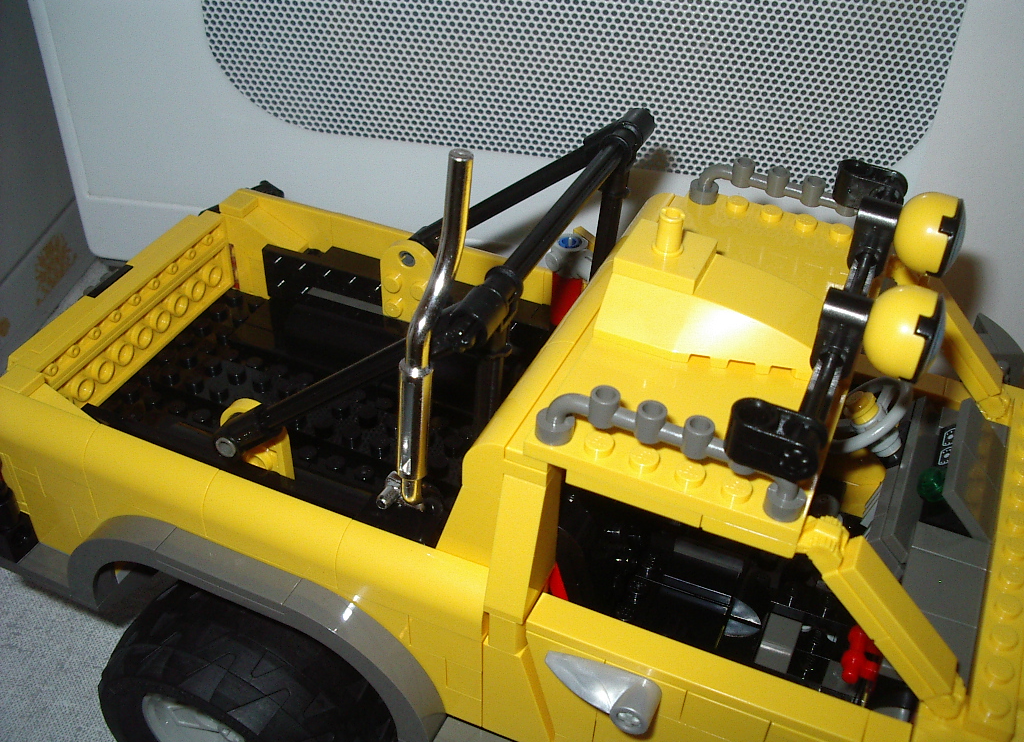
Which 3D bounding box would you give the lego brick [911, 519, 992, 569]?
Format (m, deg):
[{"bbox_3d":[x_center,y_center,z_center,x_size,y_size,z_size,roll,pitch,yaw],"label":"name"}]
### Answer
[{"bbox_3d":[0.088,0.037,0.225,0.016,0.003,0.008,17,42,17],"label":"lego brick"}]

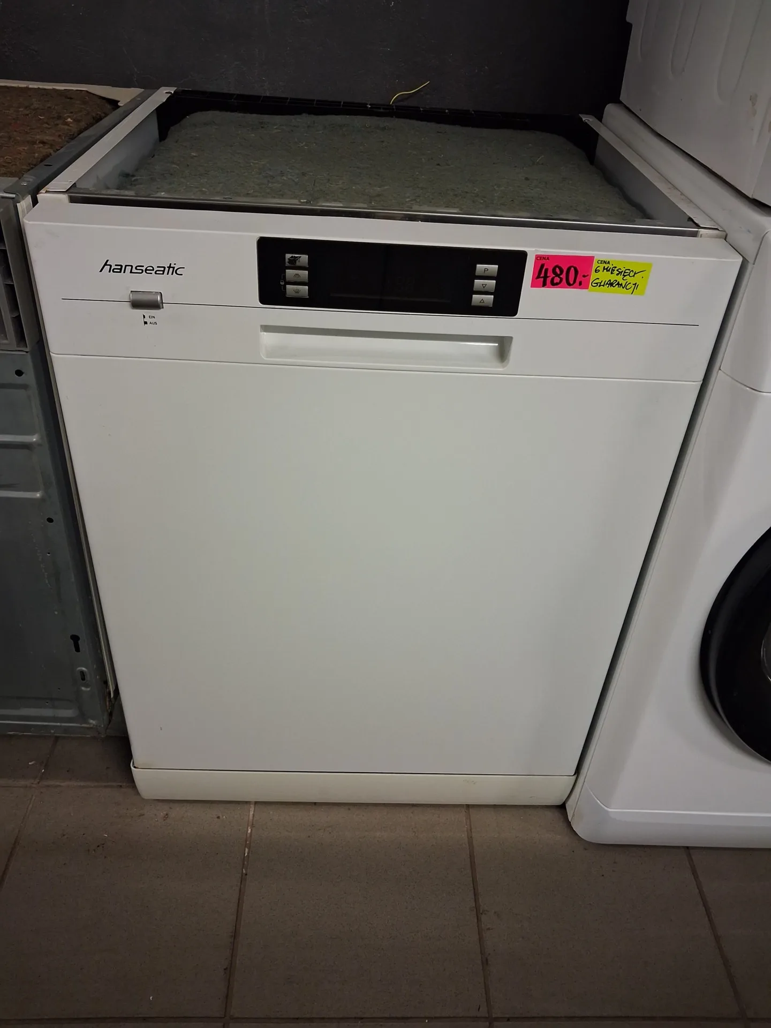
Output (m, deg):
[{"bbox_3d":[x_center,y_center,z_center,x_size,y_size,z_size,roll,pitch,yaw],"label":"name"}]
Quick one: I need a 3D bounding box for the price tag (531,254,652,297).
[{"bbox_3d":[0.176,-0.204,0.685,0.102,0.032,0.002,2,36,-3],"label":"price tag"}]

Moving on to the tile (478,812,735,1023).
[{"bbox_3d":[0.268,0.501,1.054,0.297,0.009,0.297,2,36,-3],"label":"tile"}]

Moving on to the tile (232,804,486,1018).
[{"bbox_3d":[-0.034,0.490,1.037,0.297,0.009,0.297,2,36,-3],"label":"tile"}]

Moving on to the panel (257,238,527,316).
[{"bbox_3d":[0.005,-0.202,0.684,0.224,0.058,0.010,2,36,-3],"label":"panel"}]

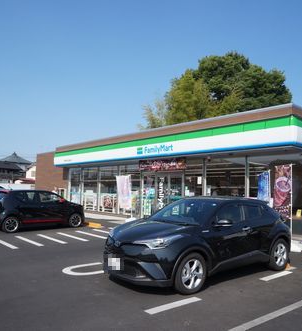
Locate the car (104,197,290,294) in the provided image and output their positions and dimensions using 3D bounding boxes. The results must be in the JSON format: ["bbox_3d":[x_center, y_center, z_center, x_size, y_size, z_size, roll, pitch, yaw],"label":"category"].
[{"bbox_3d":[1.053,1.340,6.649,4.360,1.550,1.795,5,-5,-40],"label":"car"}]

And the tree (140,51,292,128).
[{"bbox_3d":[6.206,-3.000,32.000,14.000,14.600,13.000,2,-5,0],"label":"tree"}]

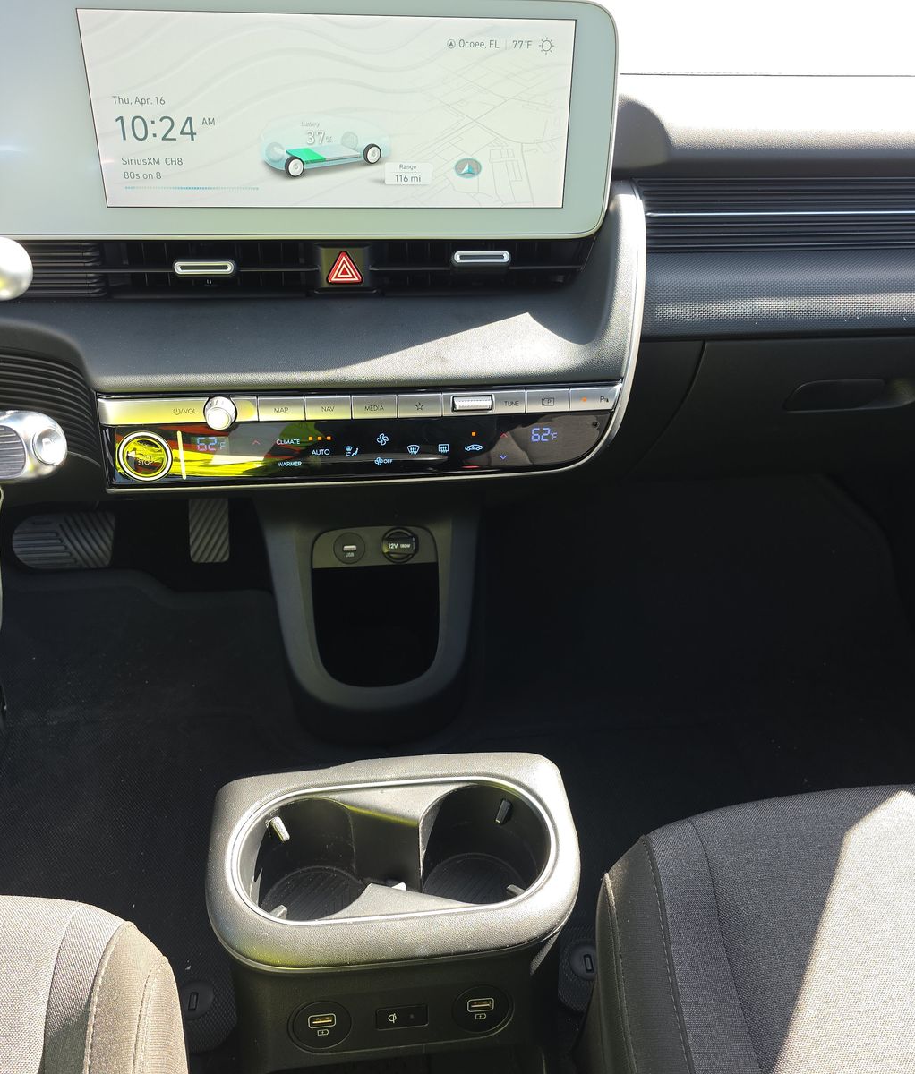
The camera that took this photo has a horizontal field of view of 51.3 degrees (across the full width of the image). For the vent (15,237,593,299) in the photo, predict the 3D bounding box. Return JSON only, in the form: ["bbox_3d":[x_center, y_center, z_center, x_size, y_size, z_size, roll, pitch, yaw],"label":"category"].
[{"bbox_3d":[-0.104,-0.189,0.668,0.390,0.042,0.033,-2,30,-6],"label":"vent"}]

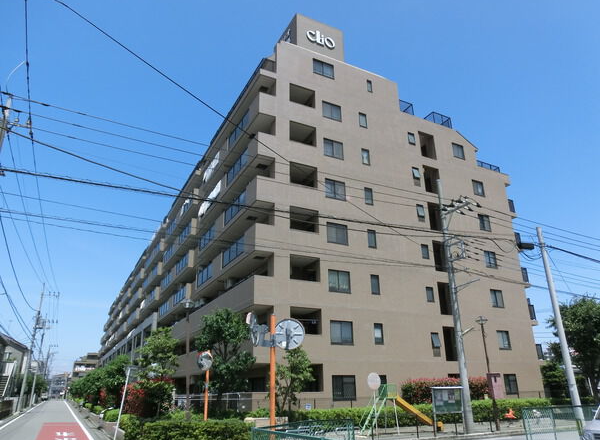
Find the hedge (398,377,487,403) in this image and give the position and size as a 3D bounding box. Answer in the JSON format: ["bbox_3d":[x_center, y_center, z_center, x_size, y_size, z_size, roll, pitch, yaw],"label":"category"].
[{"bbox_3d":[8.029,9.790,23.691,5.385,2.111,1.300,10,-24,-25],"label":"hedge"}]

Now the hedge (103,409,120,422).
[{"bbox_3d":[-10.355,10.773,23.872,0.950,0.620,1.000,10,-24,-25],"label":"hedge"}]

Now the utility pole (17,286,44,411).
[{"bbox_3d":[-27.797,12.957,44.948,0.400,12.737,0.400,10,-24,-25],"label":"utility pole"}]

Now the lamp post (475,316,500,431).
[{"bbox_3d":[7.910,6.294,18.115,0.500,4.600,0.500,10,-24,-25],"label":"lamp post"}]

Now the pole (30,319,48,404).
[{"bbox_3d":[-37.761,20.154,62.700,0.400,12.690,0.400,10,-24,-25],"label":"pole"}]

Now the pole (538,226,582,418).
[{"bbox_3d":[8.791,3.553,14.678,0.280,7.051,0.280,10,-24,-25],"label":"pole"}]

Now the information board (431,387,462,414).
[{"bbox_3d":[5.671,6.912,16.626,1.650,0.950,0.200,10,-24,-25],"label":"information board"}]

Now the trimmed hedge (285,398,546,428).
[{"bbox_3d":[6.991,9.670,21.715,16.103,0.900,1.000,10,-24,-25],"label":"trimmed hedge"}]

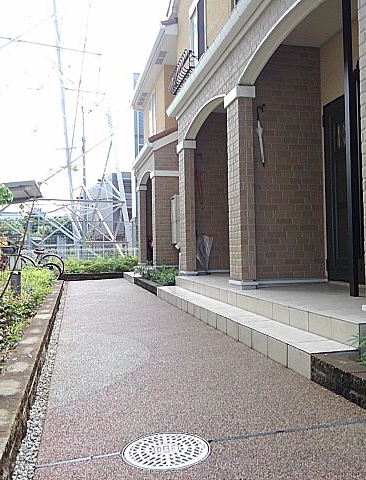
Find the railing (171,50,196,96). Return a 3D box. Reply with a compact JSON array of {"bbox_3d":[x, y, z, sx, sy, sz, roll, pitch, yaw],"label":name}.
[{"bbox_3d":[0.032,-3.403,9.388,0.239,0.347,1.386,-1,-1,-13],"label":"railing"}]

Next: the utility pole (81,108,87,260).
[{"bbox_3d":[-7.817,-4.612,36.804,0.360,12.435,0.360,-1,-1,-13],"label":"utility pole"}]

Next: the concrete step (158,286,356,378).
[{"bbox_3d":[0.316,0.784,5.088,0.306,0.150,4.920,-1,-1,-13],"label":"concrete step"}]

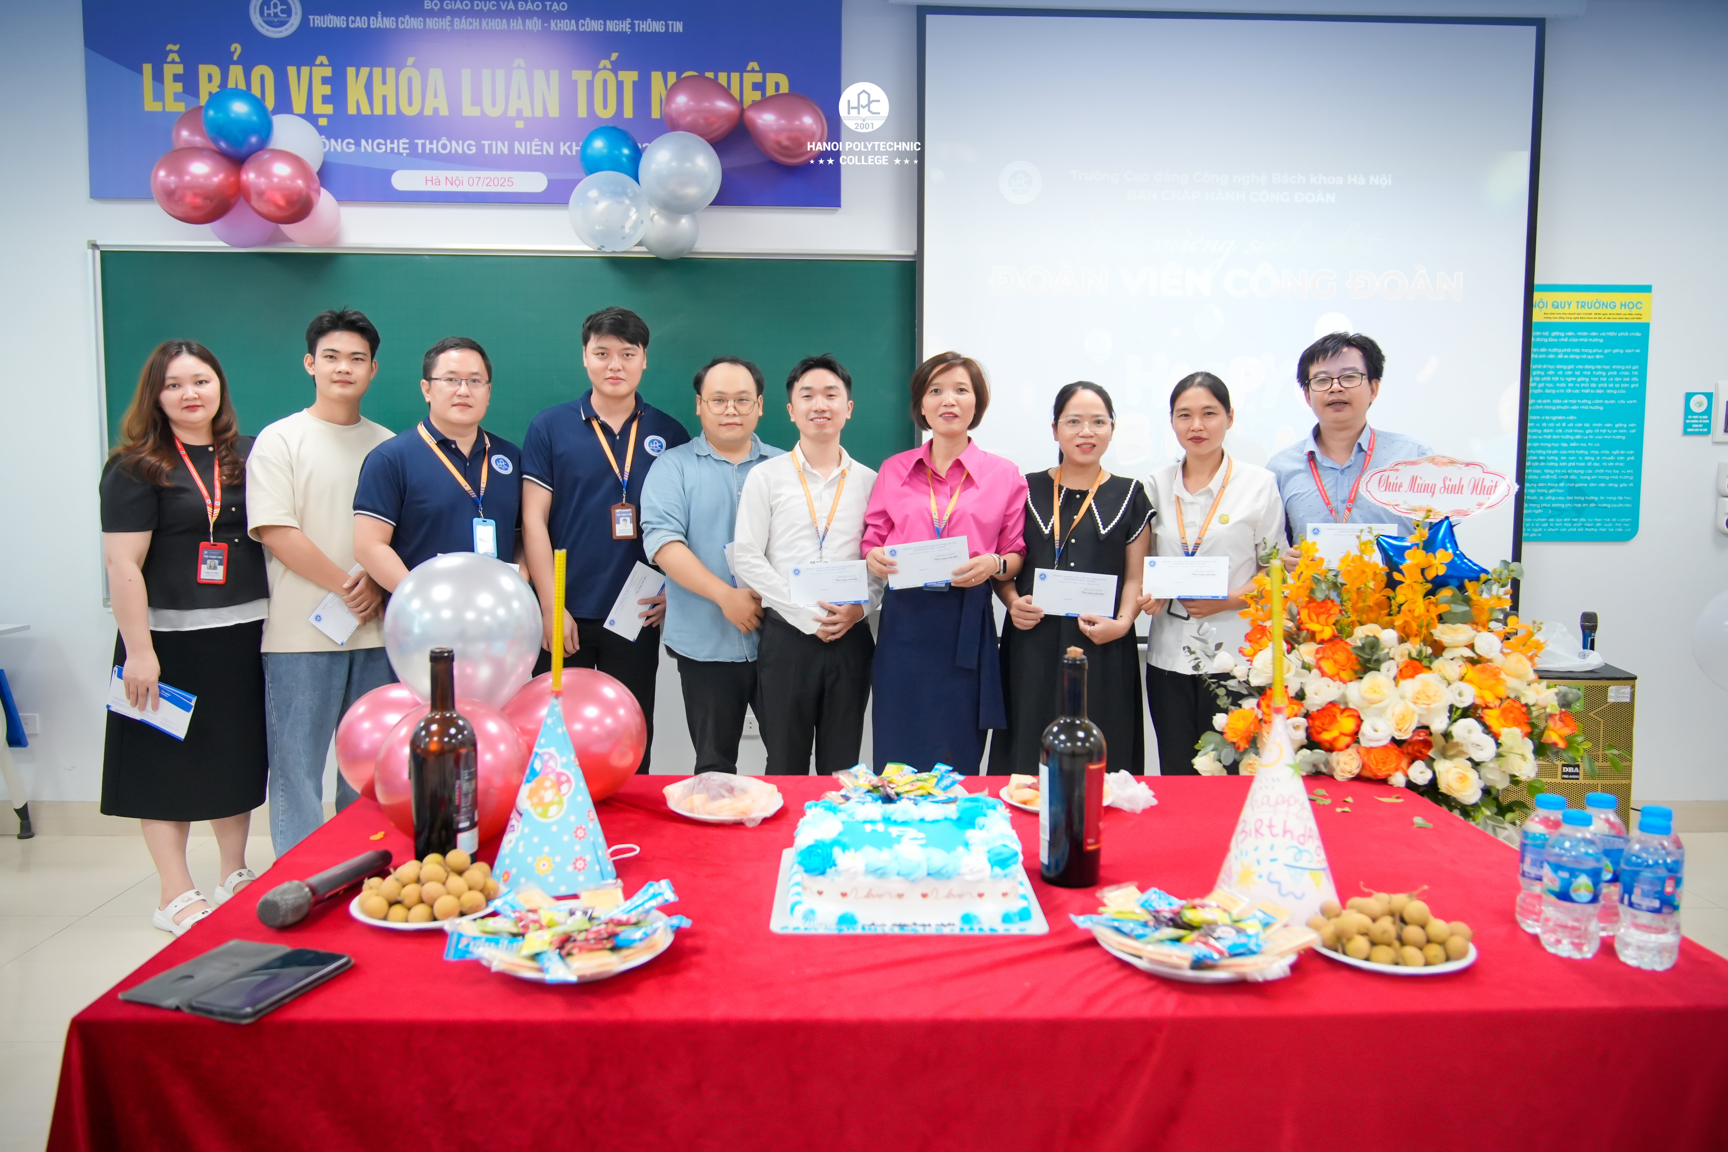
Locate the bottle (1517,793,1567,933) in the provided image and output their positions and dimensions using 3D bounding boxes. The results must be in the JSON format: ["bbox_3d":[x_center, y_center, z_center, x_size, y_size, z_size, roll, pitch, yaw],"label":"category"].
[{"bbox_3d":[0.772,0.322,1.355,0.059,0.149,0.059,0,5,0],"label":"bottle"}]

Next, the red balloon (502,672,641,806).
[{"bbox_3d":[-0.483,0.266,2.000,0.245,0.225,0.230,0,4,0],"label":"red balloon"}]

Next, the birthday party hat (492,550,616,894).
[{"bbox_3d":[-0.384,0.173,1.478,0.149,0.408,0.149,0,5,0],"label":"birthday party hat"}]

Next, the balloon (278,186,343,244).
[{"bbox_3d":[-1.844,-1.206,3.983,0.215,0.225,0.215,0,4,0],"label":"balloon"}]

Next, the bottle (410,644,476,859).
[{"bbox_3d":[-0.565,0.248,1.618,0.083,0.300,0.083,-1,4,-17],"label":"bottle"}]

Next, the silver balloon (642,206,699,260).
[{"bbox_3d":[-0.640,-1.136,3.954,0.189,0.184,0.186,0,5,0],"label":"silver balloon"}]

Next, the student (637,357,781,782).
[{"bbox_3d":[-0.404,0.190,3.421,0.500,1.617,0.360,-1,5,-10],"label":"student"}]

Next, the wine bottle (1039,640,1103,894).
[{"bbox_3d":[0.262,0.233,1.490,0.079,0.295,0.079,1,5,10],"label":"wine bottle"}]

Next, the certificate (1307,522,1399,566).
[{"bbox_3d":[1.209,-0.072,2.970,0.224,0.117,0.004,1,4,9],"label":"certificate"}]

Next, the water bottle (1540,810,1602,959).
[{"bbox_3d":[0.806,0.348,1.361,0.061,0.155,0.061,0,4,0],"label":"water bottle"}]

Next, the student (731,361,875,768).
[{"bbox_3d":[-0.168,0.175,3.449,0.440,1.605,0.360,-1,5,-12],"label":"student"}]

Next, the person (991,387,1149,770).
[{"bbox_3d":[0.587,0.223,3.413,0.470,1.528,0.360,2,5,13],"label":"person"}]

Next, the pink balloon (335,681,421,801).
[{"bbox_3d":[-0.698,0.251,1.800,0.185,0.190,0.190,0,5,0],"label":"pink balloon"}]

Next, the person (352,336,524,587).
[{"bbox_3d":[-1.165,0.156,3.378,0.520,1.642,0.380,-3,6,-32],"label":"person"}]

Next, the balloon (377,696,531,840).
[{"bbox_3d":[-0.618,0.292,1.804,0.219,0.218,0.218,0,5,0],"label":"balloon"}]

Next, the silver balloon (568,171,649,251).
[{"bbox_3d":[-0.834,-1.188,3.910,0.260,0.270,0.260,0,5,0],"label":"silver balloon"}]

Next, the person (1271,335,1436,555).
[{"bbox_3d":[1.373,0.152,3.446,0.500,1.676,0.380,3,6,28],"label":"person"}]

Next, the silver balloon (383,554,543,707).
[{"bbox_3d":[-0.640,0.099,1.920,0.245,0.275,0.245,0,4,0],"label":"silver balloon"}]

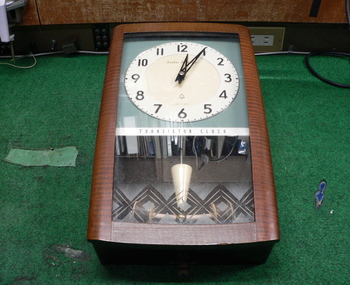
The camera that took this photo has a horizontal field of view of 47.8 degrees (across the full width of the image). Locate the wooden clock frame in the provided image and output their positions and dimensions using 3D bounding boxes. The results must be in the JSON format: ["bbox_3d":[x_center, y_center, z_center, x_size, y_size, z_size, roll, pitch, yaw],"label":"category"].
[{"bbox_3d":[0.013,-0.027,0.740,0.281,0.099,0.497,0,52,0],"label":"wooden clock frame"}]

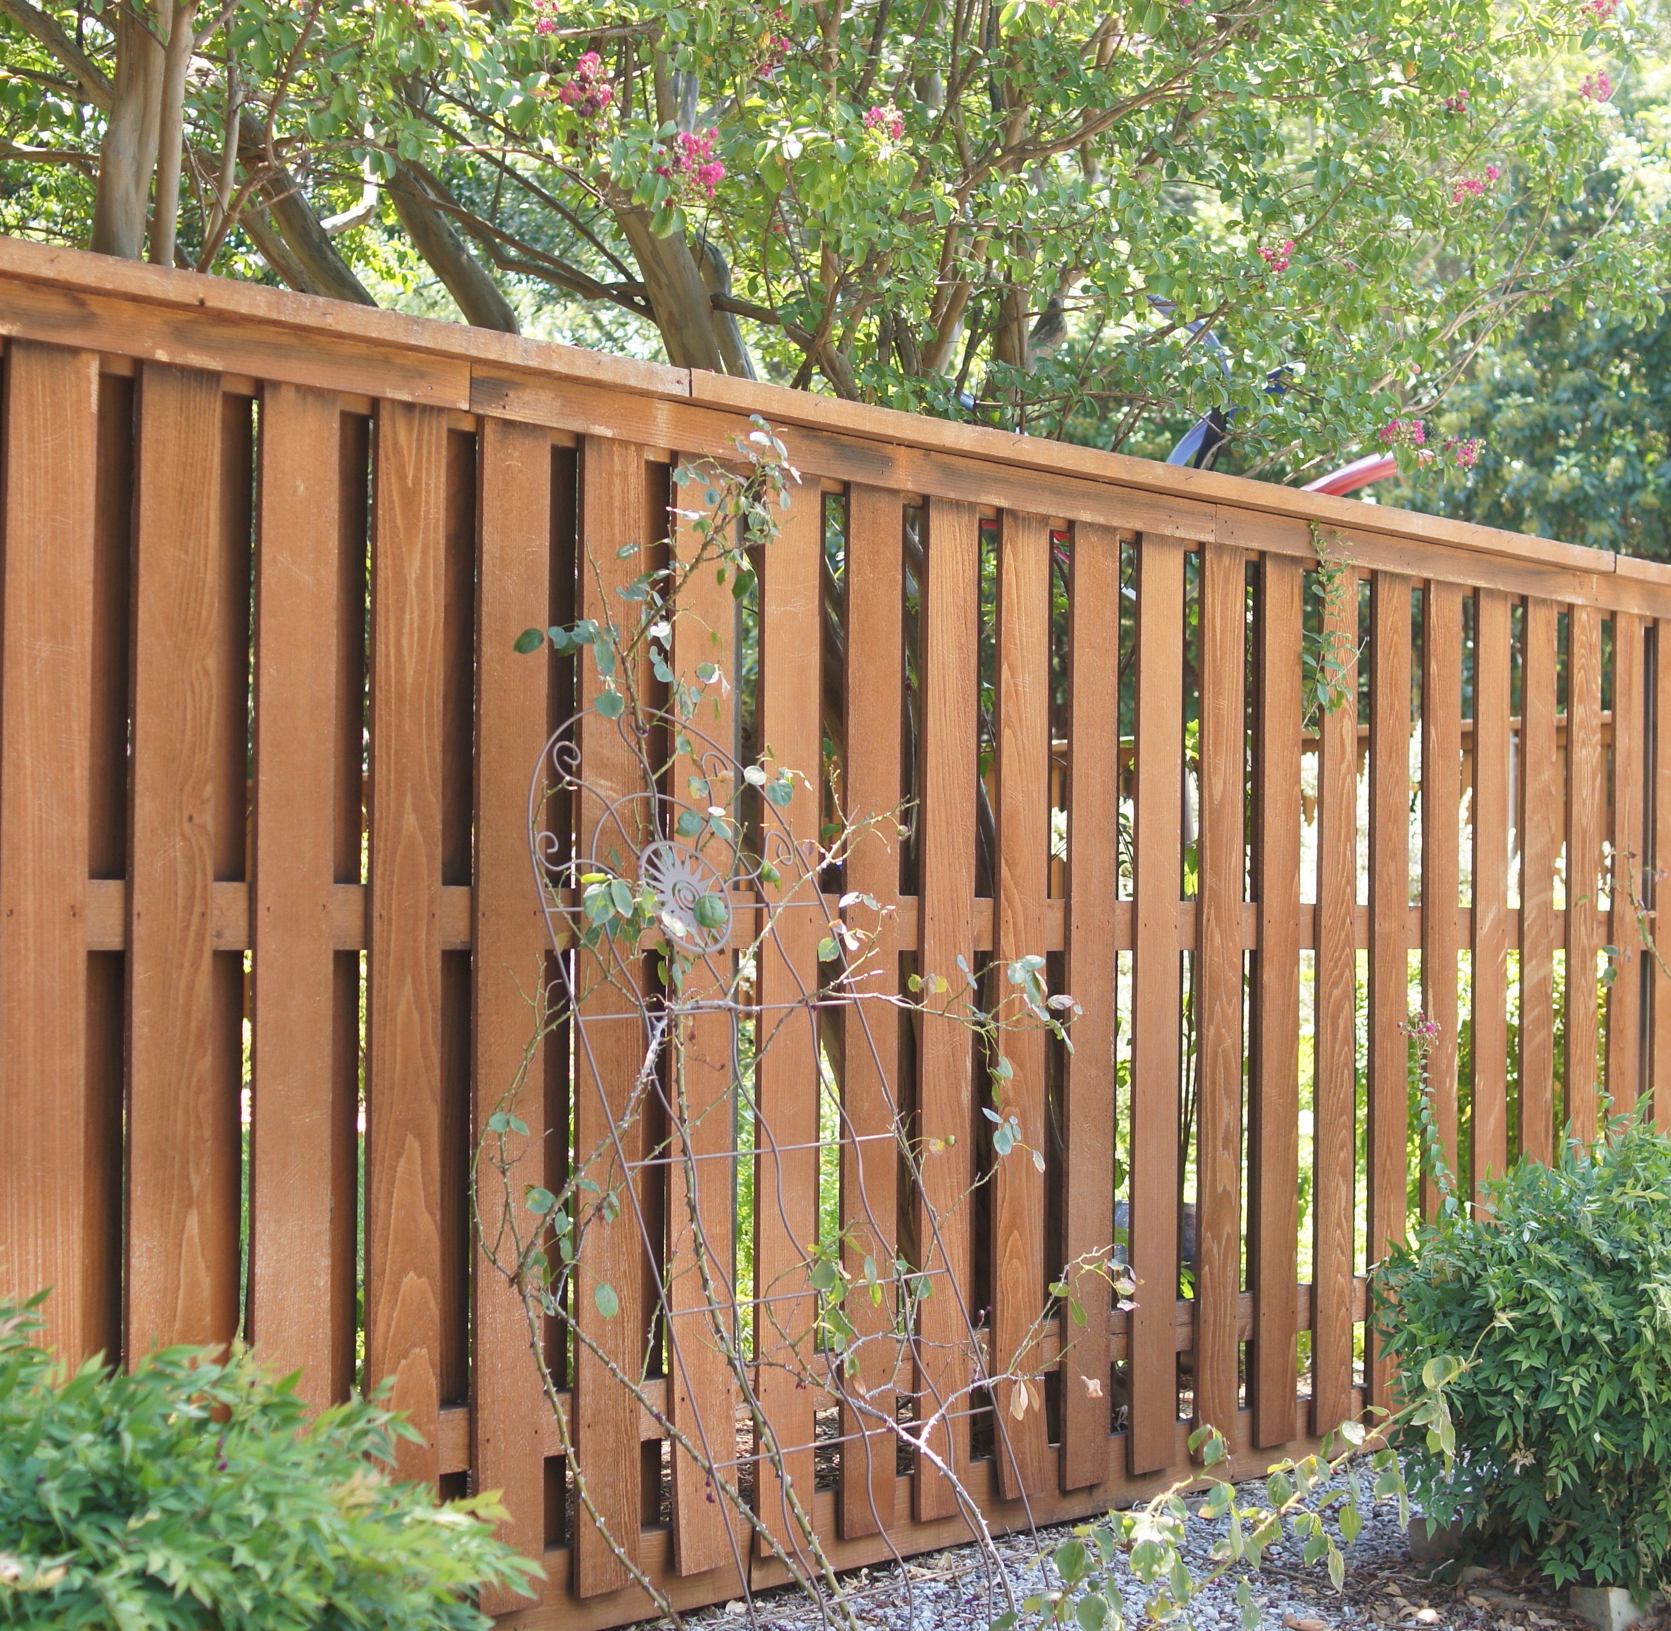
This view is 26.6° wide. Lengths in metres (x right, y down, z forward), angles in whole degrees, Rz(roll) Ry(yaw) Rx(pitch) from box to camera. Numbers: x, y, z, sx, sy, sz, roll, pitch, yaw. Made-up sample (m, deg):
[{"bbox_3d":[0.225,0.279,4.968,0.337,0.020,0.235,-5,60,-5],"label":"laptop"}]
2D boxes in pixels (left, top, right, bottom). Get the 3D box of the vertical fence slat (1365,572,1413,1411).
[{"bbox_3d":[1.121,0.371,7.176,0.018,1.725,0.138,-1,-2,38],"label":"vertical fence slat"}]

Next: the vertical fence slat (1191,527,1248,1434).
[{"bbox_3d":[0.722,0.351,6.669,0.018,1.725,0.138,-1,-2,38],"label":"vertical fence slat"}]

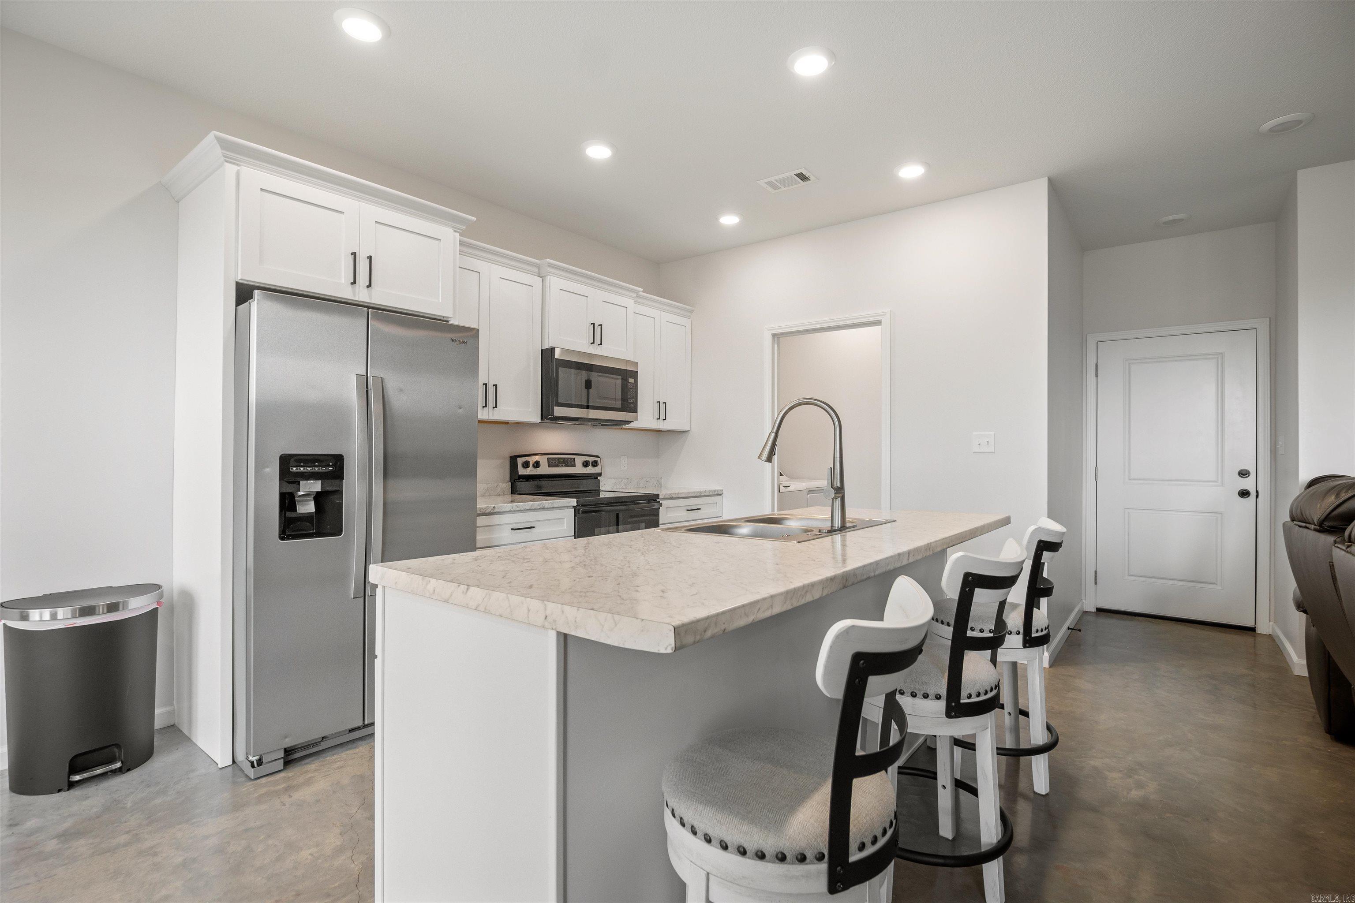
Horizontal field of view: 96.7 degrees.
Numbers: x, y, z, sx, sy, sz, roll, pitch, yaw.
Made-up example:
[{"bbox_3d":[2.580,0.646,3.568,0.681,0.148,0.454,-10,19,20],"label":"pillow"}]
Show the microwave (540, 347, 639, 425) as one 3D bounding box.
[{"bbox_3d":[-0.687,-0.416,4.081,0.457,0.436,0.754,0,0,38],"label":"microwave"}]

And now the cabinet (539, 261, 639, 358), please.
[{"bbox_3d":[-0.698,-0.894,4.092,0.466,0.519,0.835,0,0,38],"label":"cabinet"}]

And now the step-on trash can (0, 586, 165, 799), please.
[{"bbox_3d":[-2.201,0.868,2.251,0.405,0.640,0.435,0,0,38],"label":"step-on trash can"}]

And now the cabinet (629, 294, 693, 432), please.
[{"bbox_3d":[-0.253,-0.665,4.723,0.379,0.991,0.786,0,0,38],"label":"cabinet"}]

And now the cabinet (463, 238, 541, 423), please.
[{"bbox_3d":[-1.196,-0.672,3.535,0.379,0.991,0.731,0,0,38],"label":"cabinet"}]

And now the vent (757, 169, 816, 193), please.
[{"bbox_3d":[0.627,-1.537,3.428,0.295,0.022,0.195,0,0,38],"label":"vent"}]

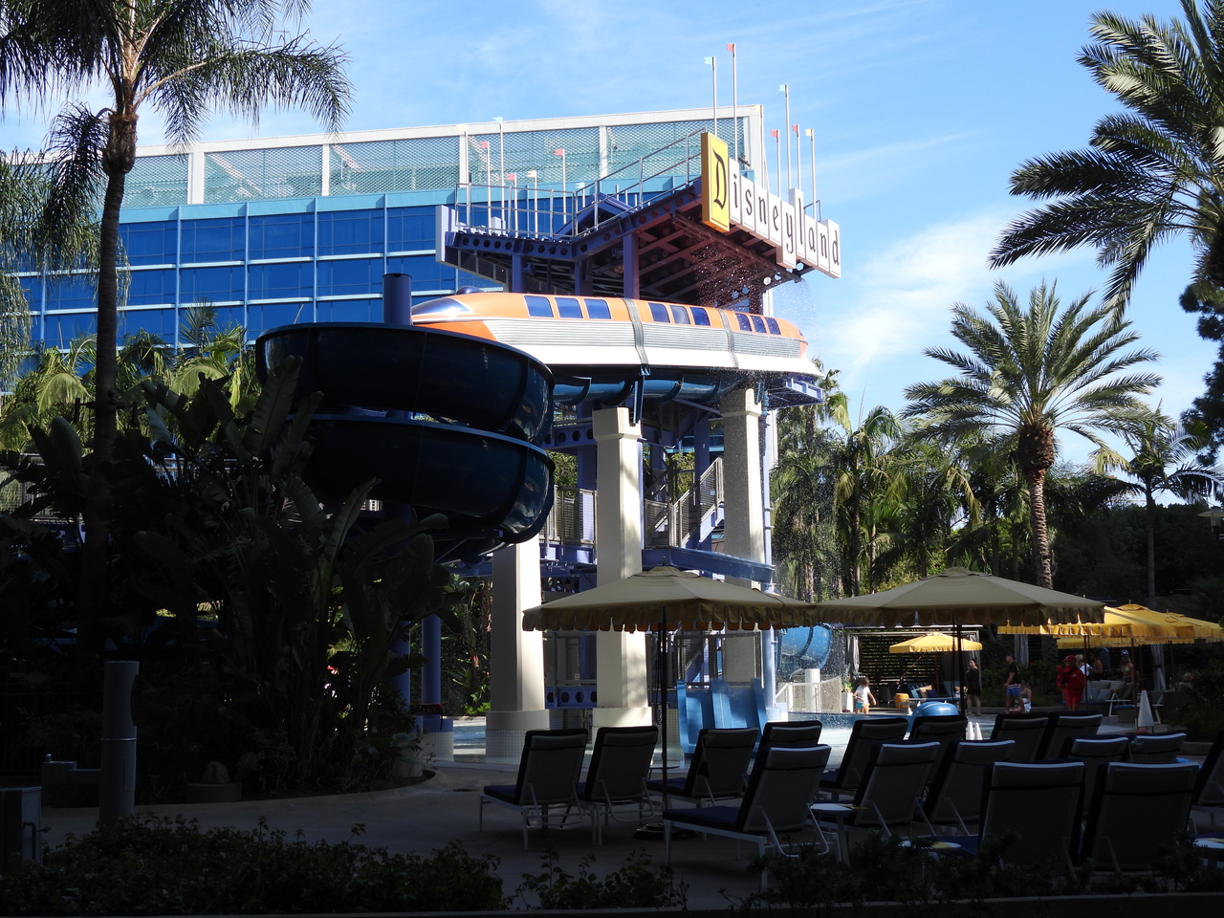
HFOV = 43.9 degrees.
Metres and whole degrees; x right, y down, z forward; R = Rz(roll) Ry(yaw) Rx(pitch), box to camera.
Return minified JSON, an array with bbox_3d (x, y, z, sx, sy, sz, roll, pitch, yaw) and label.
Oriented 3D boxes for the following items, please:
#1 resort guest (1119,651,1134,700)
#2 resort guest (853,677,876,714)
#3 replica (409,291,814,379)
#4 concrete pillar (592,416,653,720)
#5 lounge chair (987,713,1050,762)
[{"bbox_3d":[14.027,6.160,41.348,0.490,1.775,0.347,-5,-9,28],"label":"resort guest"},{"bbox_3d":[7.227,6.834,43.326,0.459,1.204,0.357,-1,-8,6],"label":"resort guest"},{"bbox_3d":[0.630,-2.399,30.311,1.550,1.340,12.130,-7,-3,40],"label":"replica"},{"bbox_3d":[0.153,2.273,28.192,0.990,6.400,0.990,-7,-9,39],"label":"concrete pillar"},{"bbox_3d":[4.069,3.311,16.550,0.683,1.051,1.612,2,-8,-22],"label":"lounge chair"}]

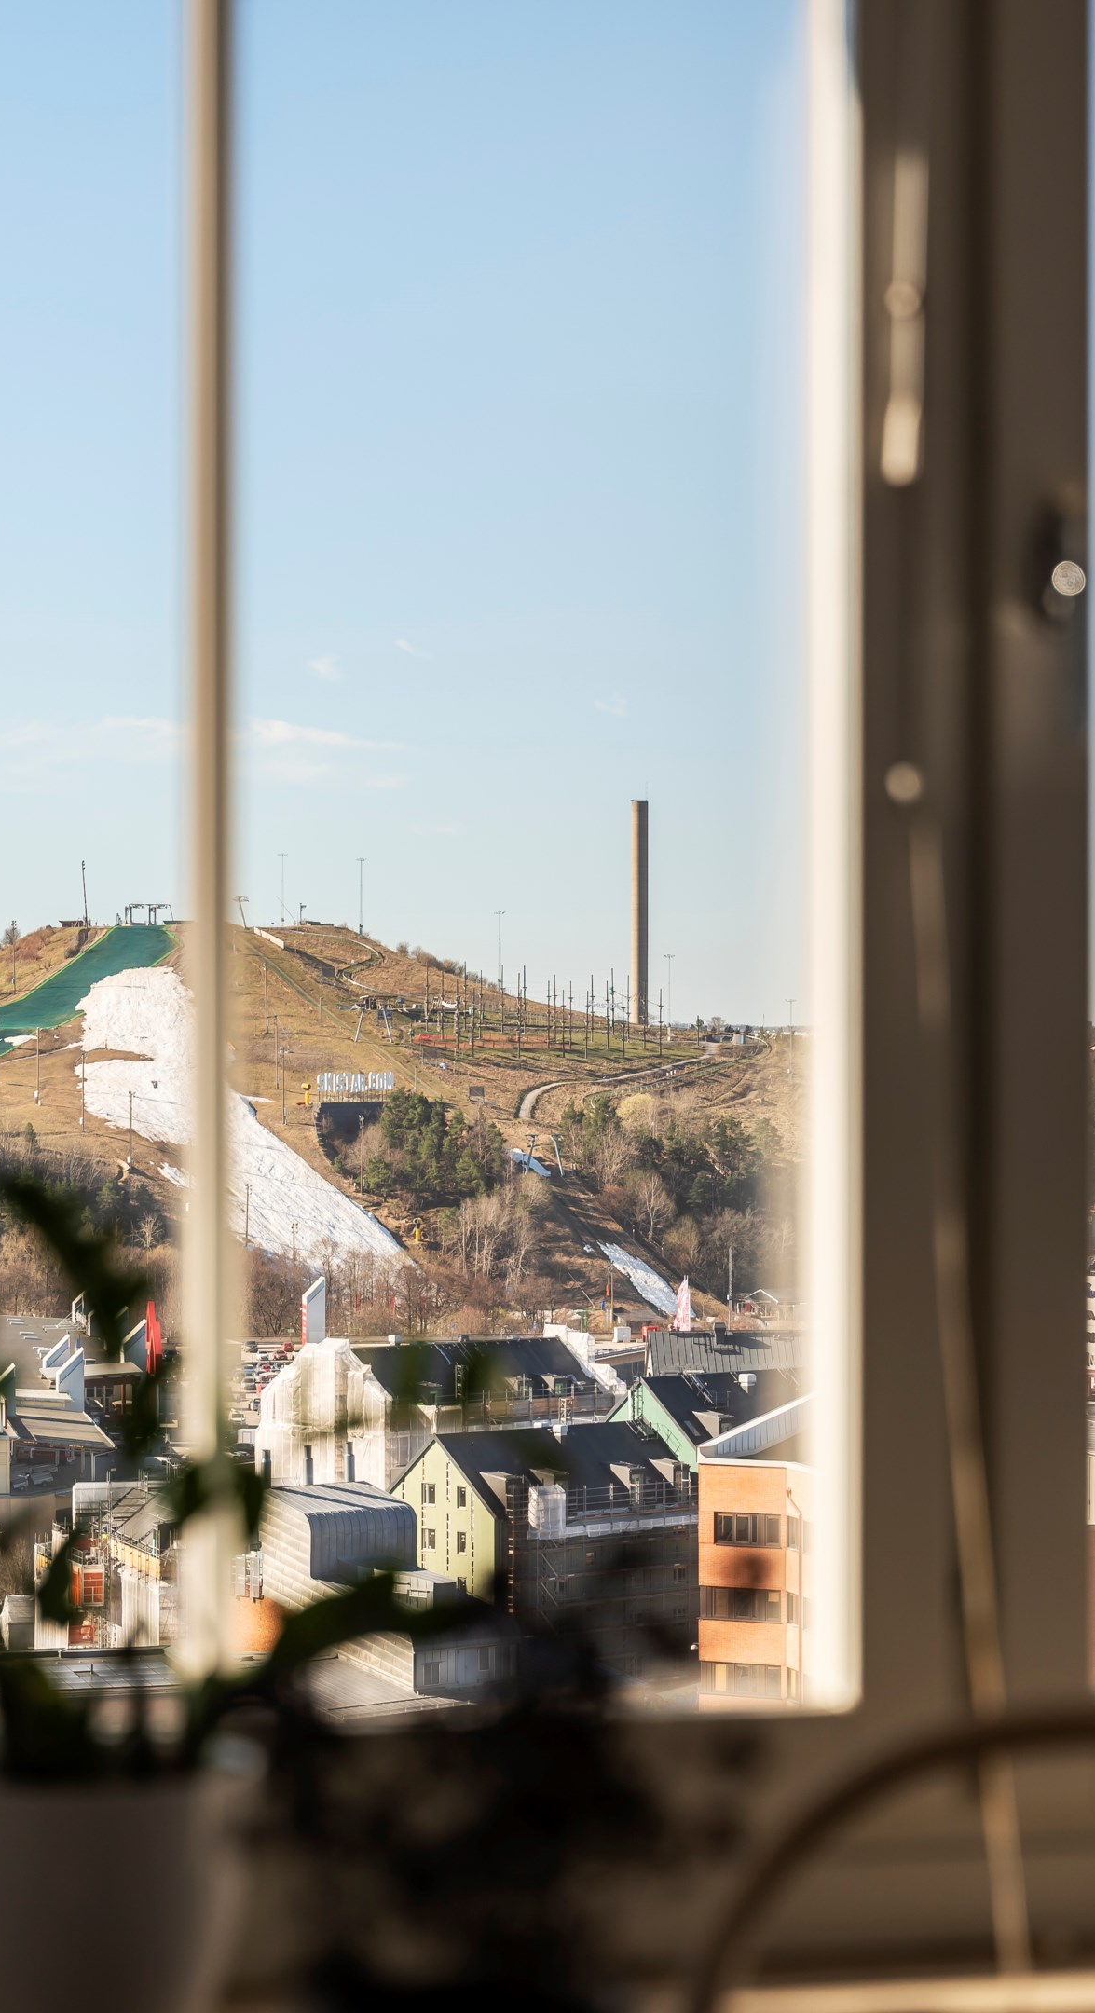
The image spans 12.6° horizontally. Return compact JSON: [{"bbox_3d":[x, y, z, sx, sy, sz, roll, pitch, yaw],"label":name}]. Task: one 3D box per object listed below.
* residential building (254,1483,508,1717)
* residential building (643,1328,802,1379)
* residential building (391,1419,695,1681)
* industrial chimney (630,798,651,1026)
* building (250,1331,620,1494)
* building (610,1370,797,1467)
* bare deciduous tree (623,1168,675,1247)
[{"bbox_3d":[-10.900,39.497,325.000,10.500,14.000,20.000,0,0,-30],"label":"residential building"},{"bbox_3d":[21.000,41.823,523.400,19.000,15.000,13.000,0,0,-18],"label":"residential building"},{"bbox_3d":[-0.200,39.593,346.400,19.500,20.300,12.500,0,0,-41],"label":"residential building"},{"bbox_3d":[24.100,-23.510,1300.000,4.800,61.000,4.800,0,0,0],"label":"industrial chimney"},{"bbox_3d":[-9.000,40.210,447.300,27.500,20.500,17.500,0,0,-40],"label":"building"},{"bbox_3d":[14.200,39.649,395.500,17.000,20.400,13.000,0,0,-40],"label":"building"},{"bbox_3d":[19.400,37.846,930.000,9.700,13.700,9.700,0,0,0],"label":"bare deciduous tree"}]

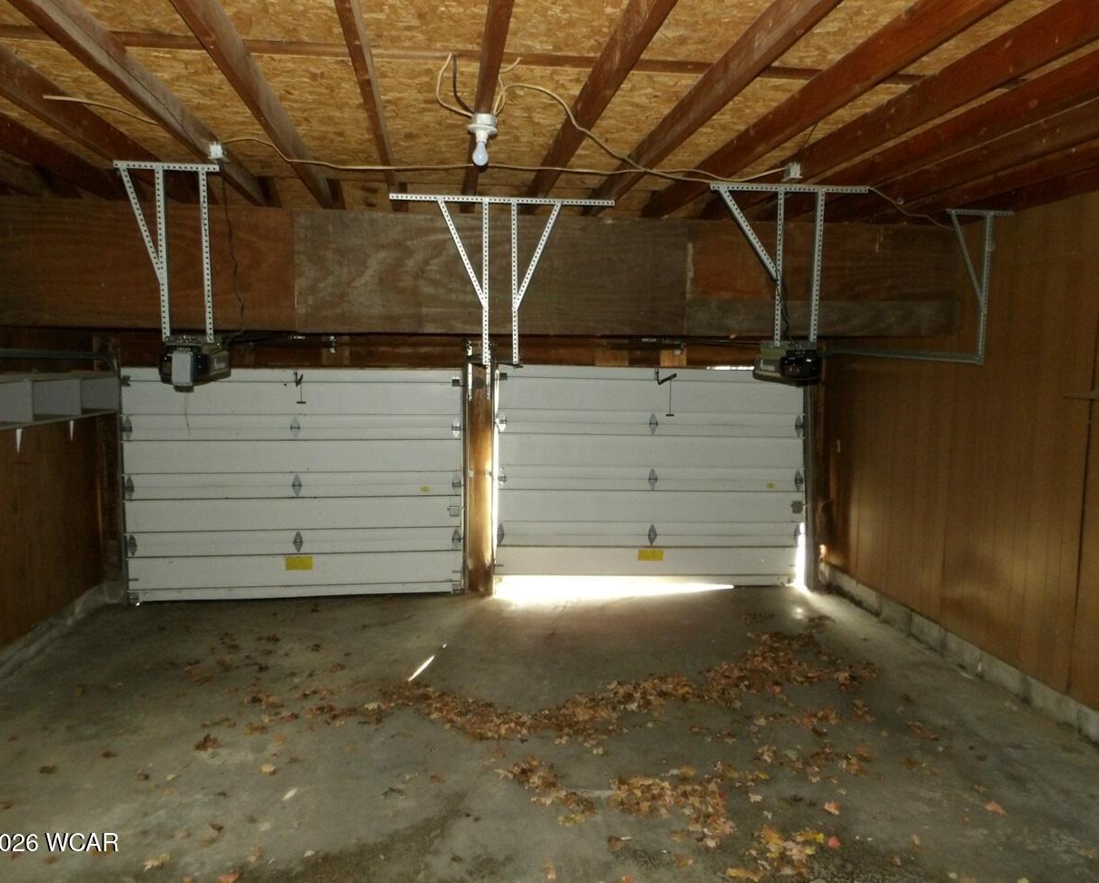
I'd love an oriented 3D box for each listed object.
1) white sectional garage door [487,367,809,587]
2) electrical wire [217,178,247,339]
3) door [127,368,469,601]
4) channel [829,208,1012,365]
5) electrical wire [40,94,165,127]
[{"bbox_3d":[0.973,0.333,7.318,2.920,2.050,0.060,0,6,-7],"label":"white sectional garage door"},{"bbox_3d":[-1.623,-0.928,3.962,0.140,0.830,0.160,0,6,-7],"label":"electrical wire"},{"bbox_3d":[-2.217,0.384,6.937,2.880,2.050,0.060,0,6,-7],"label":"door"},{"bbox_3d":[2.541,-1.071,5.920,0.480,0.930,2.150,0,6,-7],"label":"channel"},{"bbox_3d":[-1.846,-1.373,3.257,0.060,0.070,0.480,5,7,35],"label":"electrical wire"}]

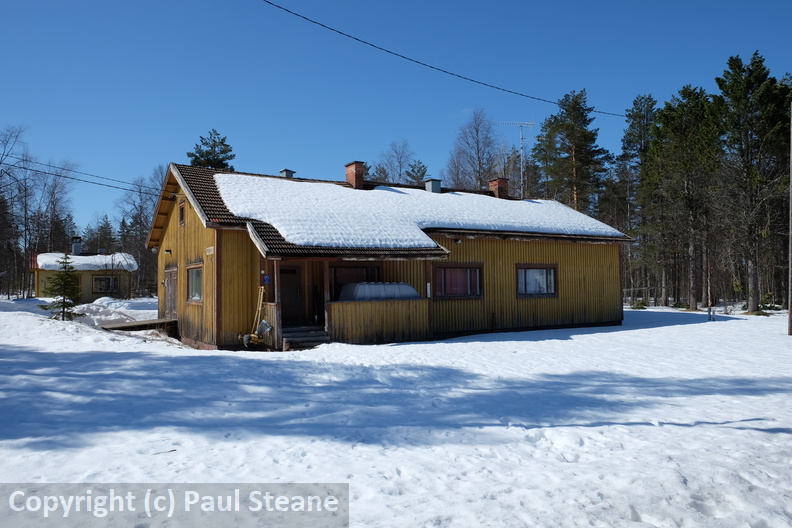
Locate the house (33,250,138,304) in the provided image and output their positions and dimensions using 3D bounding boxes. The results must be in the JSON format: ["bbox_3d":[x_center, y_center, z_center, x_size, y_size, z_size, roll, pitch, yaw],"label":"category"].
[{"bbox_3d":[-23.994,0.962,45.397,7.100,4.100,5.800,0,-2,-33],"label":"house"}]

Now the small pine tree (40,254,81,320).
[{"bbox_3d":[-15.180,1.108,26.985,1.900,3.083,1.900,0,-2,-29],"label":"small pine tree"}]

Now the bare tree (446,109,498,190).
[{"bbox_3d":[6.497,-4.711,48.160,4.600,15.927,4.600,-1,-2,8],"label":"bare tree"}]

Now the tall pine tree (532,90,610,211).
[{"bbox_3d":[12.693,-4.645,42.153,5.500,15.478,5.500,-1,-2,17],"label":"tall pine tree"}]

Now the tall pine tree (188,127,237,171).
[{"bbox_3d":[-13.299,-3.315,43.123,4.300,13.141,4.300,0,-2,-17],"label":"tall pine tree"}]

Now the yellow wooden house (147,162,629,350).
[{"bbox_3d":[0.572,-0.631,28.159,21.108,7.248,12.312,0,-2,-32],"label":"yellow wooden house"}]

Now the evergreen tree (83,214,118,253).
[{"bbox_3d":[-30.282,-0.696,61.060,3.500,8.811,3.500,0,-2,-26],"label":"evergreen tree"}]

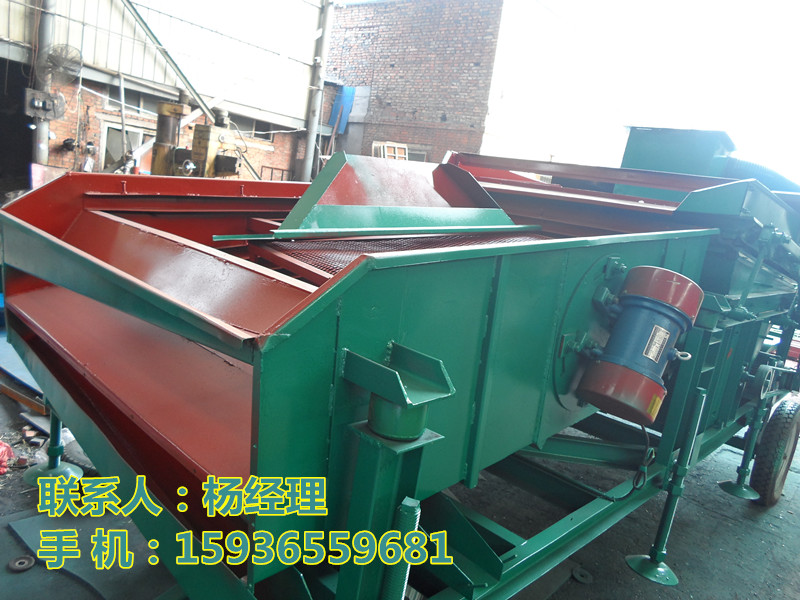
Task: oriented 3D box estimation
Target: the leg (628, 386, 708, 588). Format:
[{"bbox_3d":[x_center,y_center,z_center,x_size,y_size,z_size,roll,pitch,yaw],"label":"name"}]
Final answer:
[{"bbox_3d":[1.369,0.894,2.855,0.265,0.965,0.265,-2,15,-45],"label":"leg"}]

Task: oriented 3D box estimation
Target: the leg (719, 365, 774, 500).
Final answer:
[{"bbox_3d":[2.425,0.867,3.934,0.265,0.940,0.265,-2,15,-45],"label":"leg"}]

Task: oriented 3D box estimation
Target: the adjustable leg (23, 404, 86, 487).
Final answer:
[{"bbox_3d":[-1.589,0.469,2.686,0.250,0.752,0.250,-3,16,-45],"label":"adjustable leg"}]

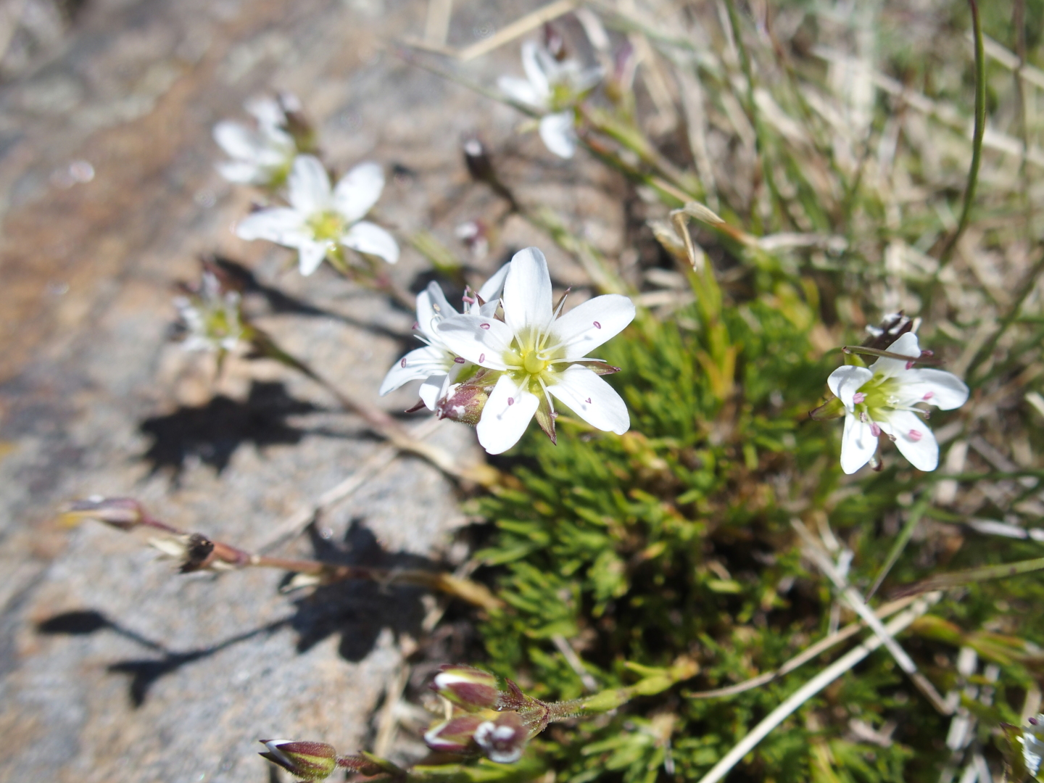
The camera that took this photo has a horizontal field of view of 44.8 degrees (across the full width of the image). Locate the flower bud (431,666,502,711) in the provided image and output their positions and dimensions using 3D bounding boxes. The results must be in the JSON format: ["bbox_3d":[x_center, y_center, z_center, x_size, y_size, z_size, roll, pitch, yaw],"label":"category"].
[{"bbox_3d":[-0.005,0.028,0.120,0.007,0.004,0.004,15,90,-15],"label":"flower bud"}]

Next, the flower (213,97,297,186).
[{"bbox_3d":[-0.036,-0.034,0.173,0.013,0.010,0.013,-30,50,16],"label":"flower"}]

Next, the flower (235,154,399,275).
[{"bbox_3d":[-0.025,-0.022,0.156,0.020,0.008,0.017,-10,64,-8],"label":"flower"}]

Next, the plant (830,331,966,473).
[{"bbox_3d":[0.041,0.001,0.137,0.015,0.009,0.015,5,90,5],"label":"plant"}]

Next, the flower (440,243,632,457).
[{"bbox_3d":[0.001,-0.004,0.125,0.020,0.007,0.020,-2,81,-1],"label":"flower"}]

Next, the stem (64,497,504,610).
[{"bbox_3d":[-0.028,0.019,0.146,0.051,0.006,0.007,13,90,-9],"label":"stem"}]

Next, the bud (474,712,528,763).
[{"bbox_3d":[-0.002,0.031,0.113,0.004,0.004,0.006,0,15,18],"label":"bud"}]

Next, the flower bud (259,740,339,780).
[{"bbox_3d":[-0.021,0.034,0.118,0.007,0.004,0.004,15,90,-15],"label":"flower bud"}]

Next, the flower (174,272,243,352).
[{"bbox_3d":[-0.041,-0.010,0.167,0.009,0.008,0.011,-6,73,-5],"label":"flower"}]

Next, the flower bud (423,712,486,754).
[{"bbox_3d":[-0.006,0.032,0.119,0.007,0.004,0.004,-6,90,-18],"label":"flower bud"}]

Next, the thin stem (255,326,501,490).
[{"bbox_3d":[-0.019,0.002,0.165,0.038,0.004,0.004,32,90,-9],"label":"thin stem"}]

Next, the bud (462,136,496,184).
[{"bbox_3d":[-0.006,-0.031,0.168,0.004,0.007,0.004,-27,27,0],"label":"bud"}]

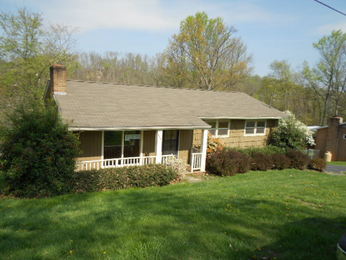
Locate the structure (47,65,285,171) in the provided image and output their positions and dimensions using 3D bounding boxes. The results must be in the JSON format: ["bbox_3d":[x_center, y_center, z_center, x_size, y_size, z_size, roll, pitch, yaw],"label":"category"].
[{"bbox_3d":[-0.186,-0.944,17.379,14.490,4.920,10.560,-1,8,-30],"label":"structure"}]

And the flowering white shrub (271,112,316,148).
[{"bbox_3d":[7.594,0.421,16.519,2.600,2.950,2.400,-1,8,-30],"label":"flowering white shrub"}]

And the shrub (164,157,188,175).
[{"bbox_3d":[0.198,1.758,11.622,1.000,0.860,0.900,-1,8,-30],"label":"shrub"}]

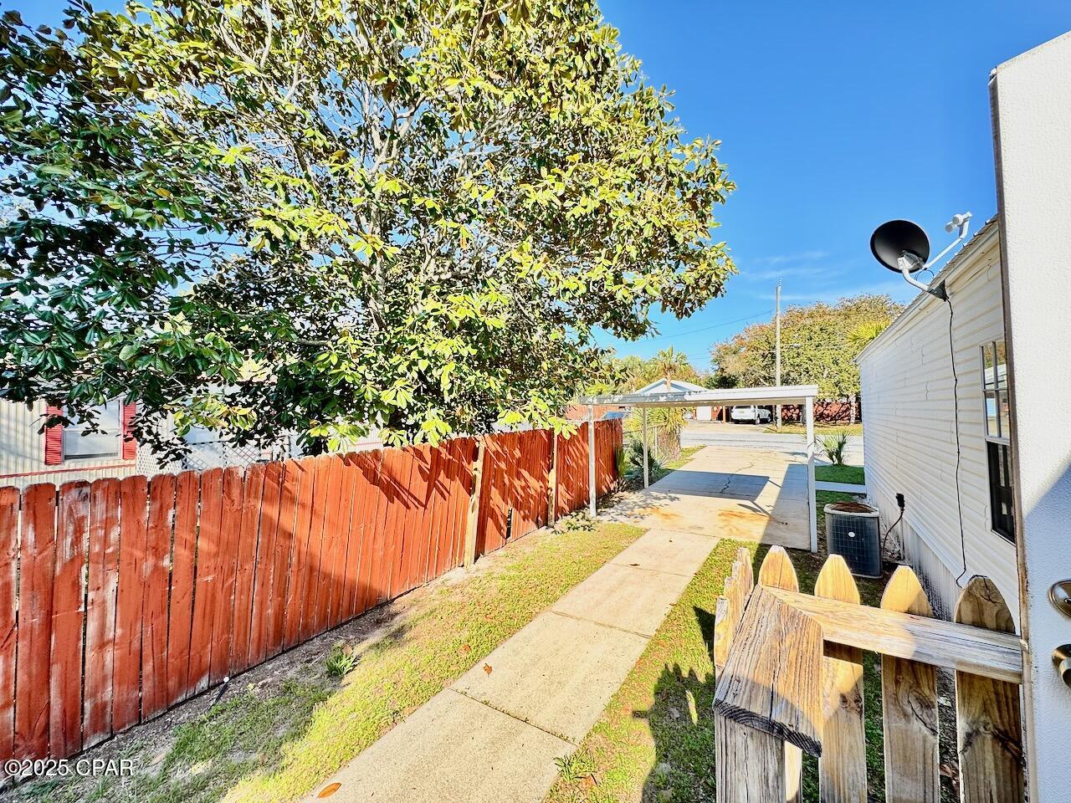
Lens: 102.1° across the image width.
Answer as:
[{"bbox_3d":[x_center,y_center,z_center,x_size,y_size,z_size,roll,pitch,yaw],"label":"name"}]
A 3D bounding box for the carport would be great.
[{"bbox_3d":[3.663,1.124,9.307,4.066,2.531,3.987,-2,-2,32],"label":"carport"}]

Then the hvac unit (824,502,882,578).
[{"bbox_3d":[4.415,1.896,6.039,0.594,0.795,0.605,-2,-2,32],"label":"hvac unit"}]

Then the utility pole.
[{"bbox_3d":[15.748,-3.015,28.056,0.280,9.620,0.280,0,-1,32],"label":"utility pole"}]

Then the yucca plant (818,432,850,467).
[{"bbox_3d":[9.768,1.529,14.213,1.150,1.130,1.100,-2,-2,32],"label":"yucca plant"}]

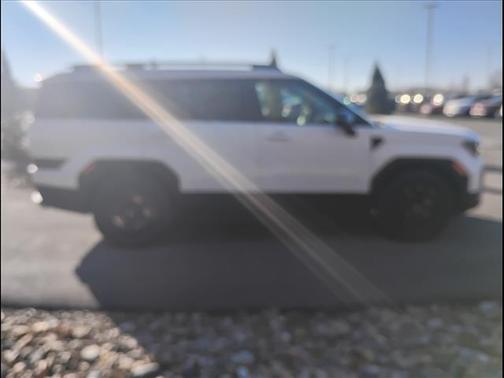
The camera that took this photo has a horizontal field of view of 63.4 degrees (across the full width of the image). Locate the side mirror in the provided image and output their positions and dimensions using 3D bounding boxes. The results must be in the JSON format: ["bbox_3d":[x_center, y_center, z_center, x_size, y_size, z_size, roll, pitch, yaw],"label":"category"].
[{"bbox_3d":[0.867,-0.598,3.779,0.180,0.210,0.240,-1,12,-4],"label":"side mirror"}]

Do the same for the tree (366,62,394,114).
[{"bbox_3d":[8.444,-6.623,27.000,2.000,3.600,2.000,0,12,0],"label":"tree"}]

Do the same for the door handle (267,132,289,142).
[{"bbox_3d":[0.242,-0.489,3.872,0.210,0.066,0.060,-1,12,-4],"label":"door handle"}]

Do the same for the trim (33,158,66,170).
[{"bbox_3d":[-1.903,-0.230,3.833,0.310,0.114,0.120,-1,12,-4],"label":"trim"}]

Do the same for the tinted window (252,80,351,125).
[{"bbox_3d":[0.502,-0.824,3.942,0.957,0.435,0.140,-1,12,-4],"label":"tinted window"}]

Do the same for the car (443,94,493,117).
[{"bbox_3d":[15.665,-6.006,29.500,1.880,1.600,4.600,10,16,39],"label":"car"}]

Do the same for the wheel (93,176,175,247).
[{"bbox_3d":[-1.139,0.187,4.015,0.750,0.750,0.250,-1,12,-4],"label":"wheel"}]

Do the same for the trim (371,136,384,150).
[{"bbox_3d":[1.222,-0.443,3.969,0.139,0.136,0.050,-1,12,-4],"label":"trim"}]

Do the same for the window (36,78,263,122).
[{"bbox_3d":[-0.949,-0.834,3.851,2.105,0.406,0.160,-1,12,-4],"label":"window"}]

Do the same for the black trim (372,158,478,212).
[{"bbox_3d":[1.760,-0.031,4.124,1.106,0.558,0.200,-1,12,-4],"label":"black trim"}]

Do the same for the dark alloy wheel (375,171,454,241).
[{"bbox_3d":[1.669,0.159,4.199,0.750,0.750,0.250,-1,12,-4],"label":"dark alloy wheel"}]

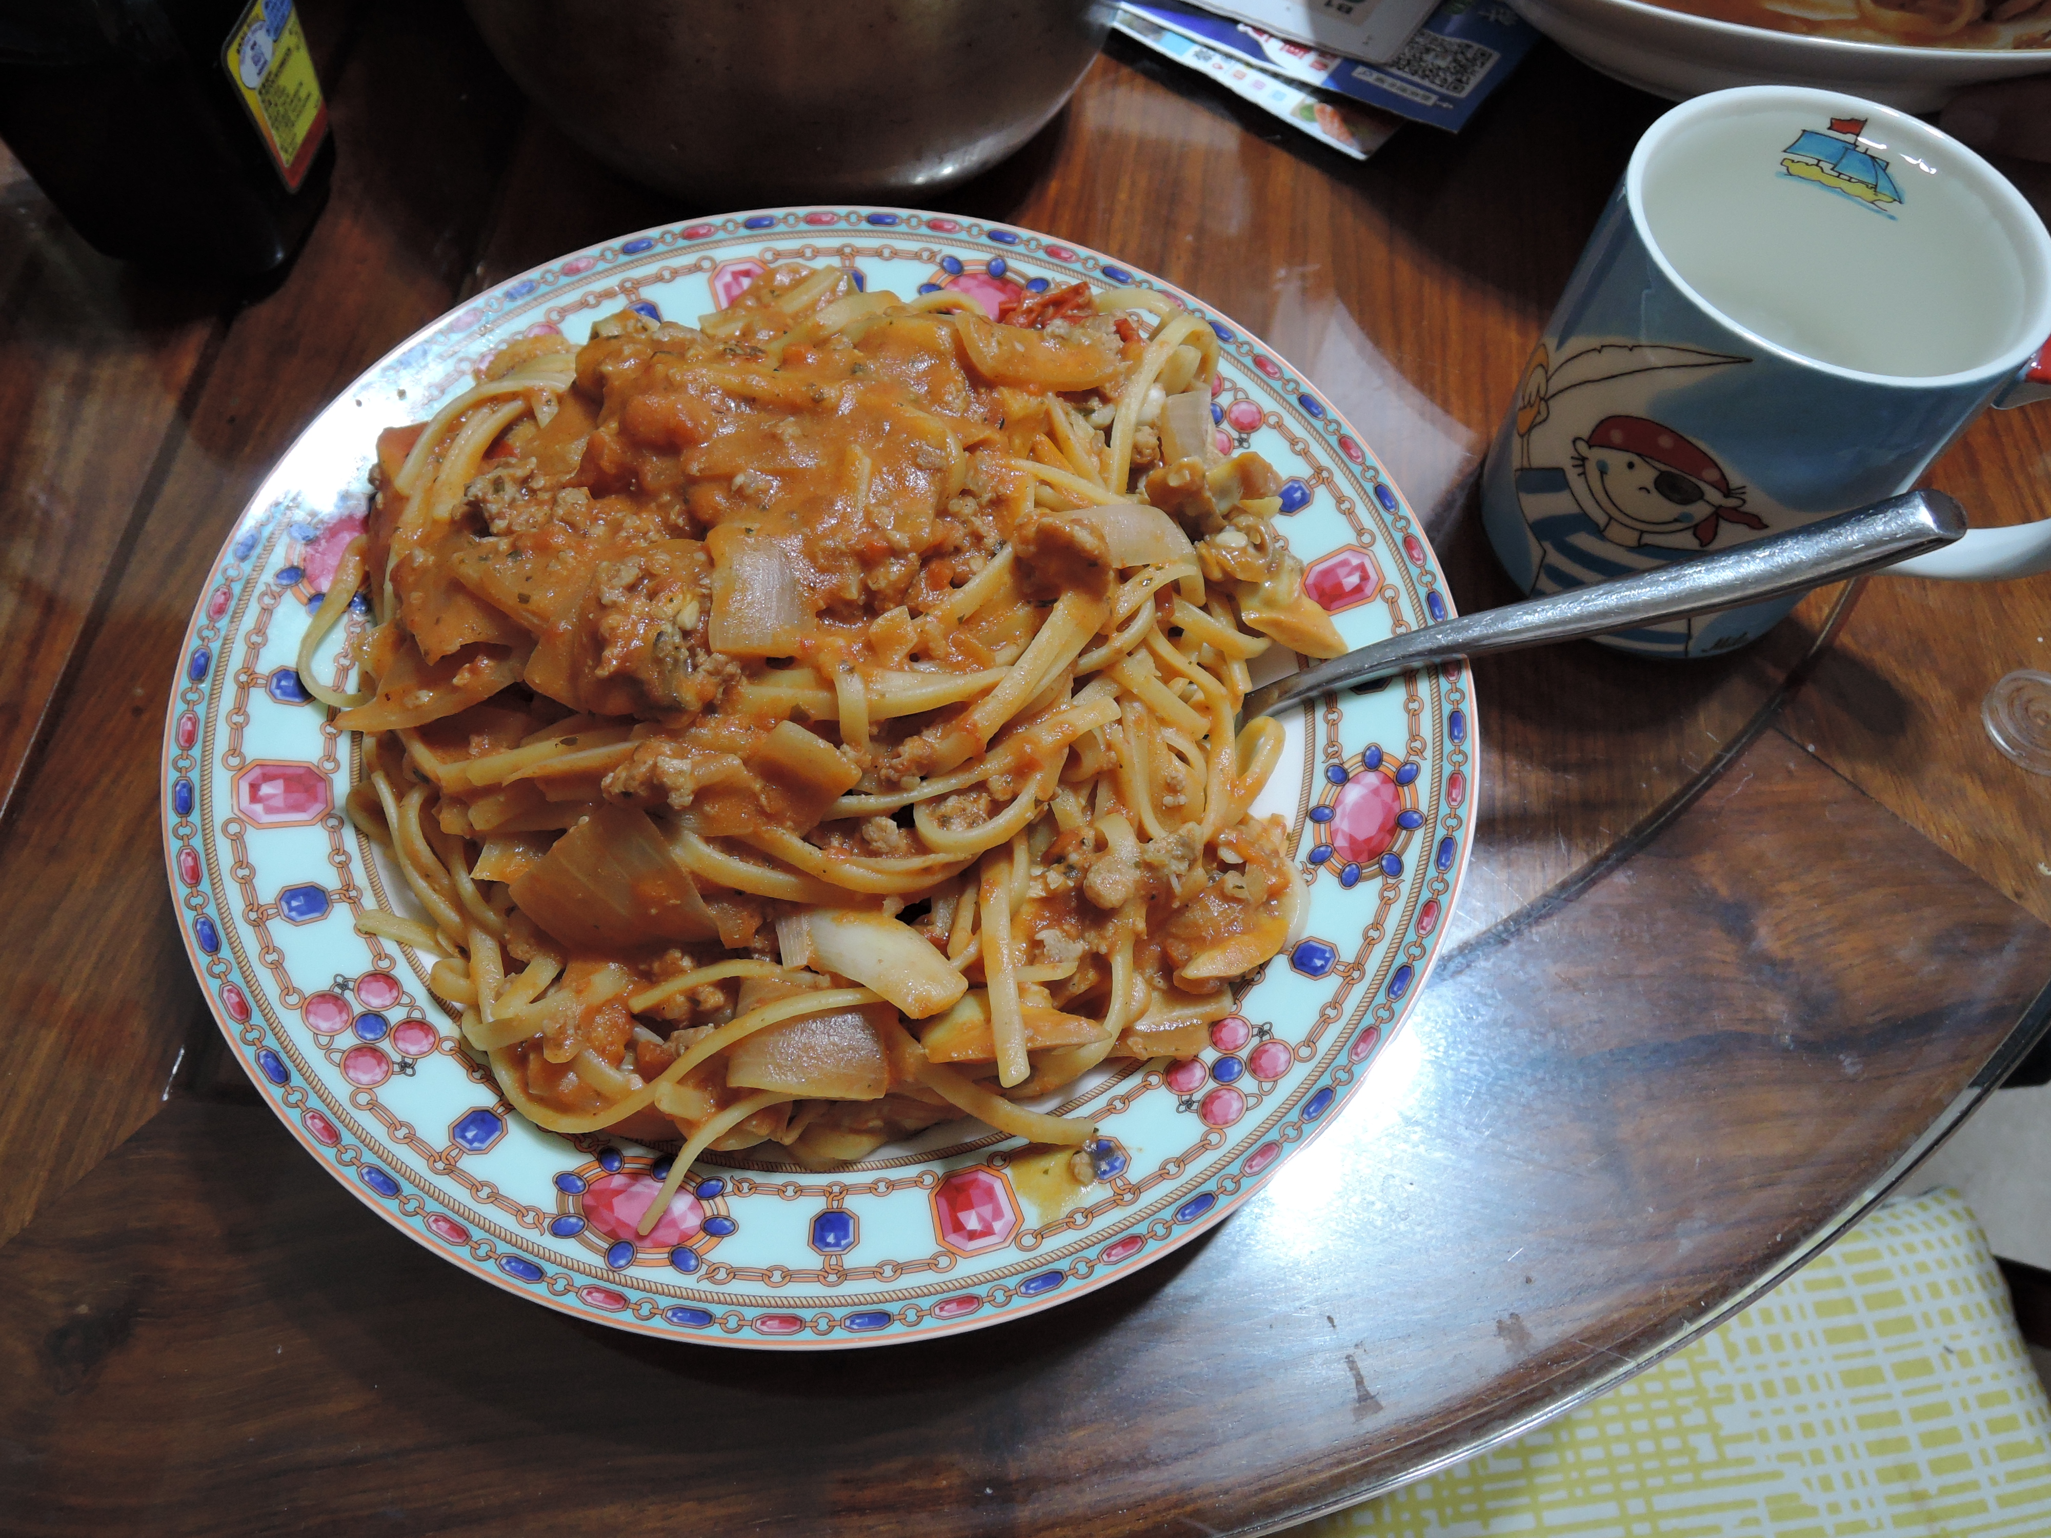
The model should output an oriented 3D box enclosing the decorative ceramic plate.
[{"bbox_3d":[-0.038,-0.016,0.308,0.266,0.030,0.266,2,63,-3],"label":"decorative ceramic plate"}]

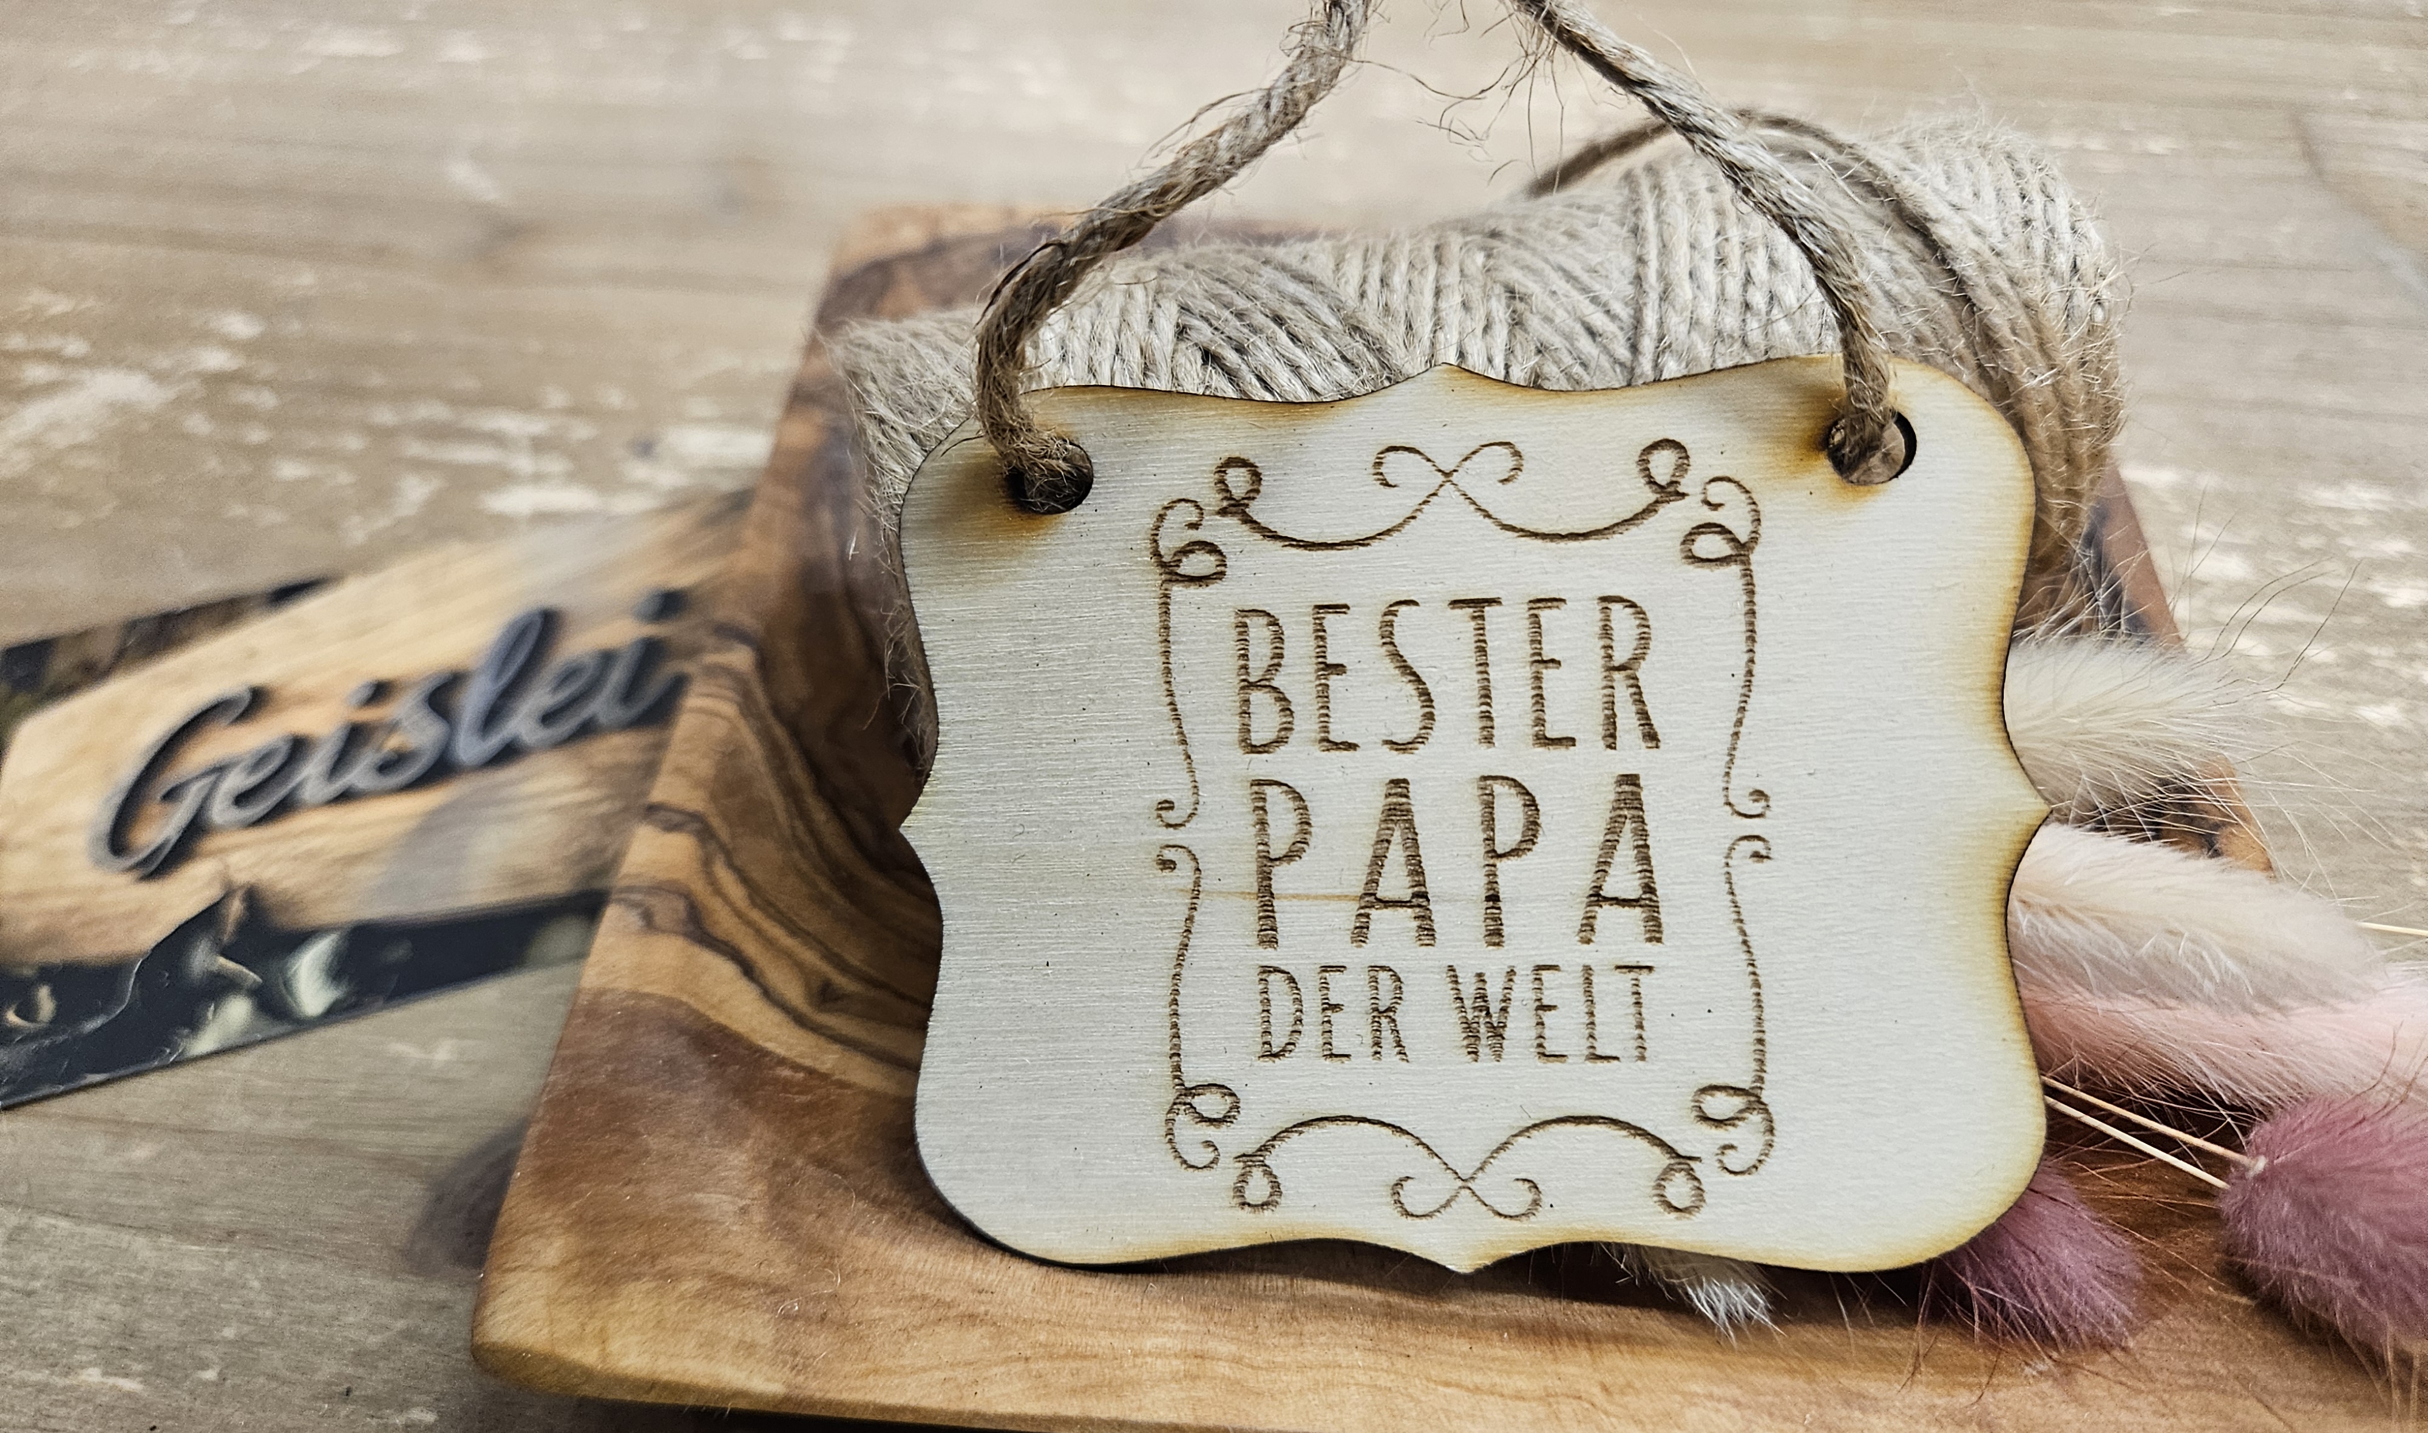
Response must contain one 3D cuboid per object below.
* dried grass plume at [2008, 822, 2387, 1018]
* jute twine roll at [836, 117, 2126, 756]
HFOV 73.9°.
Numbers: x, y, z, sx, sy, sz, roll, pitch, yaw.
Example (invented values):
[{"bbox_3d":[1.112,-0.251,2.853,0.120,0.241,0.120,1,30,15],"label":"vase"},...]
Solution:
[{"bbox_3d":[0.084,0.018,0.145,0.041,0.015,0.015,9,54,5],"label":"dried grass plume"},{"bbox_3d":[0.024,-0.025,0.165,0.116,0.046,0.046,-8,53,4],"label":"jute twine roll"}]

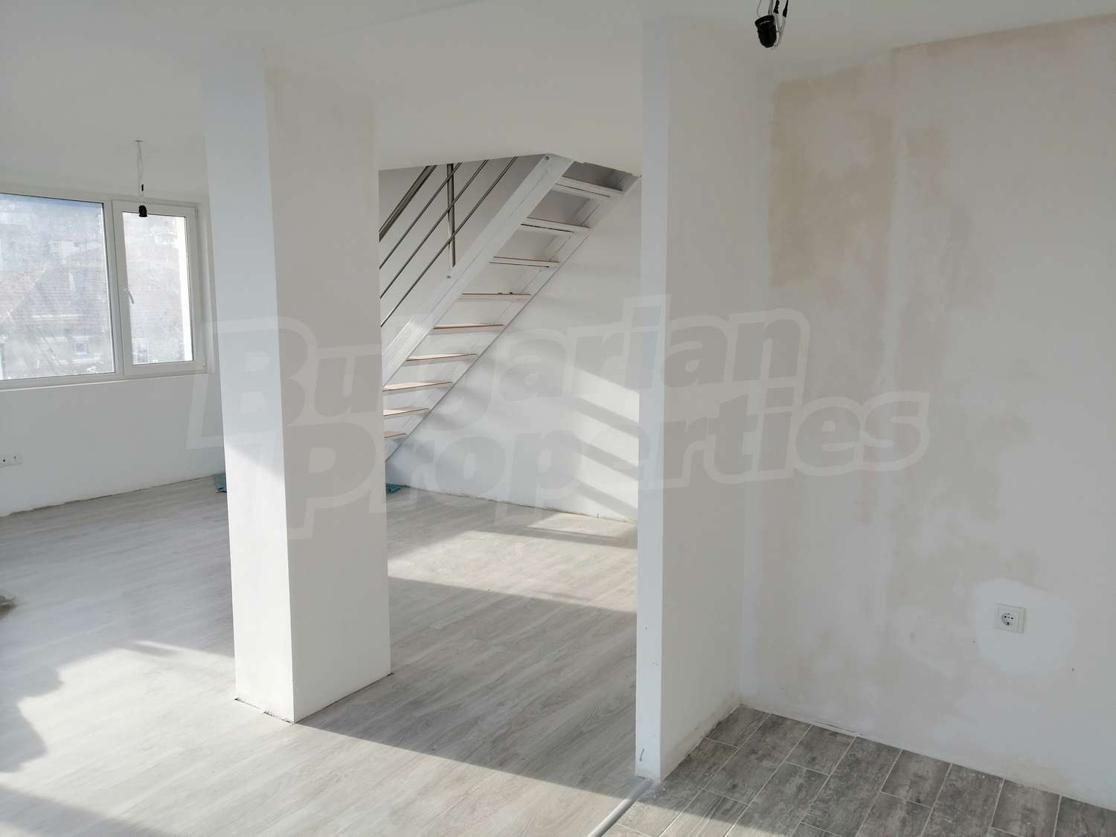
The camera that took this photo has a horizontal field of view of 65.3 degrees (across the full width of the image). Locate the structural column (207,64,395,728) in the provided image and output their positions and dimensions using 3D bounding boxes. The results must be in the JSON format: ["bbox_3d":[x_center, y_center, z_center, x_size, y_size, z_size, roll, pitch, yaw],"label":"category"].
[{"bbox_3d":[-0.981,-0.087,3.361,0.341,2.361,0.500,5,9,34],"label":"structural column"}]

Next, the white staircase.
[{"bbox_3d":[-0.805,-0.509,6.333,2.754,2.417,0.826,5,9,34],"label":"white staircase"}]

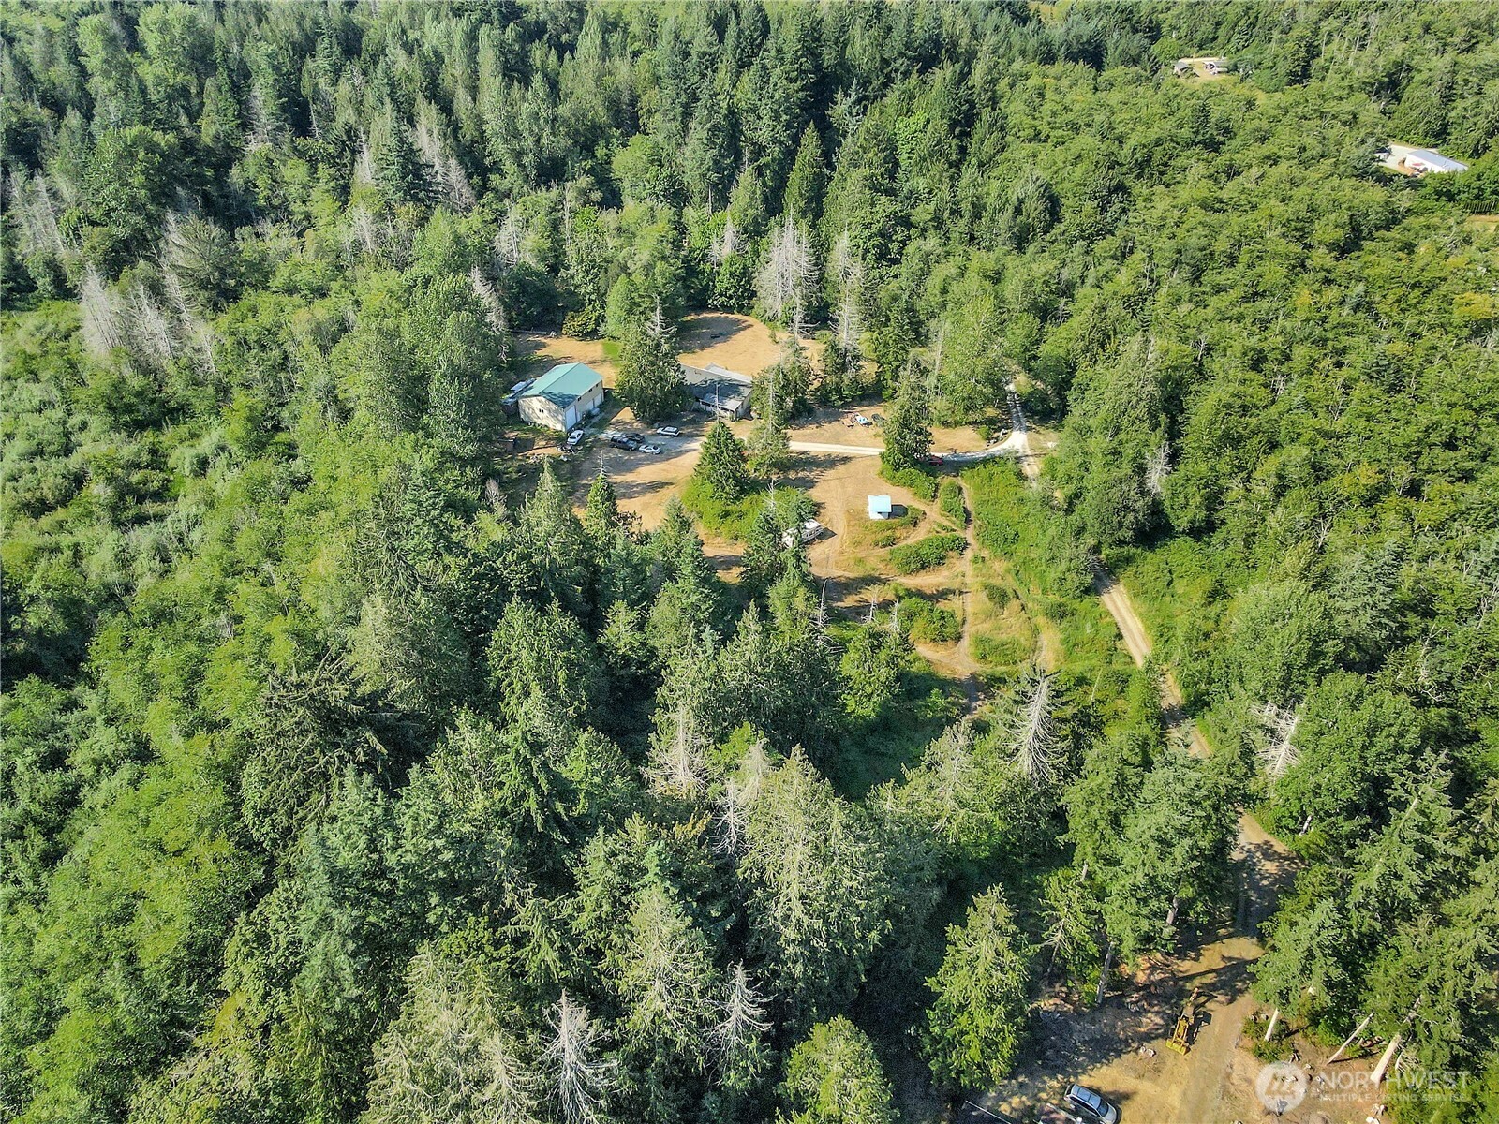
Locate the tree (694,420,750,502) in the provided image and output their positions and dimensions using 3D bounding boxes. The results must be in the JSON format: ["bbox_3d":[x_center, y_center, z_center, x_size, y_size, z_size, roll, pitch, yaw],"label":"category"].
[{"bbox_3d":[-5.020,-18.774,186.760,10.253,14.744,10.253,0,34,0],"label":"tree"}]

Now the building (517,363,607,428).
[{"bbox_3d":[-38.704,-34.631,215.240,10.767,7.313,15.726,13,36,18],"label":"building"}]

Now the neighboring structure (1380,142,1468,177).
[{"bbox_3d":[220.642,-125.914,331.201,9.200,5.100,23.635,-2,34,-3],"label":"neighboring structure"}]

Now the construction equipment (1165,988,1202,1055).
[{"bbox_3d":[44.295,46.346,105.542,2.050,2.800,6.199,18,38,25],"label":"construction equipment"}]

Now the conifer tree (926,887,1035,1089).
[{"bbox_3d":[22.124,38.702,96.759,10.147,25.356,10.147,0,34,0],"label":"conifer tree"}]

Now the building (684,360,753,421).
[{"bbox_3d":[-8.064,-37.198,221.450,21.000,5.300,12.200,20,39,28],"label":"building"}]

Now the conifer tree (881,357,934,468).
[{"bbox_3d":[29.867,-27.488,193.083,9.673,21.626,9.673,0,34,0],"label":"conifer tree"}]

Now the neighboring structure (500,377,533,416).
[{"bbox_3d":[-48.219,-34.787,219.021,3.800,3.400,9.500,13,36,18],"label":"neighboring structure"}]

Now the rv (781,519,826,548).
[{"bbox_3d":[8.891,-4.298,176.757,6.900,2.850,2.500,-24,40,-32],"label":"rv"}]

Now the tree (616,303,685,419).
[{"bbox_3d":[-20.249,-40.791,209.428,13.717,24.372,13.717,0,34,0],"label":"tree"}]

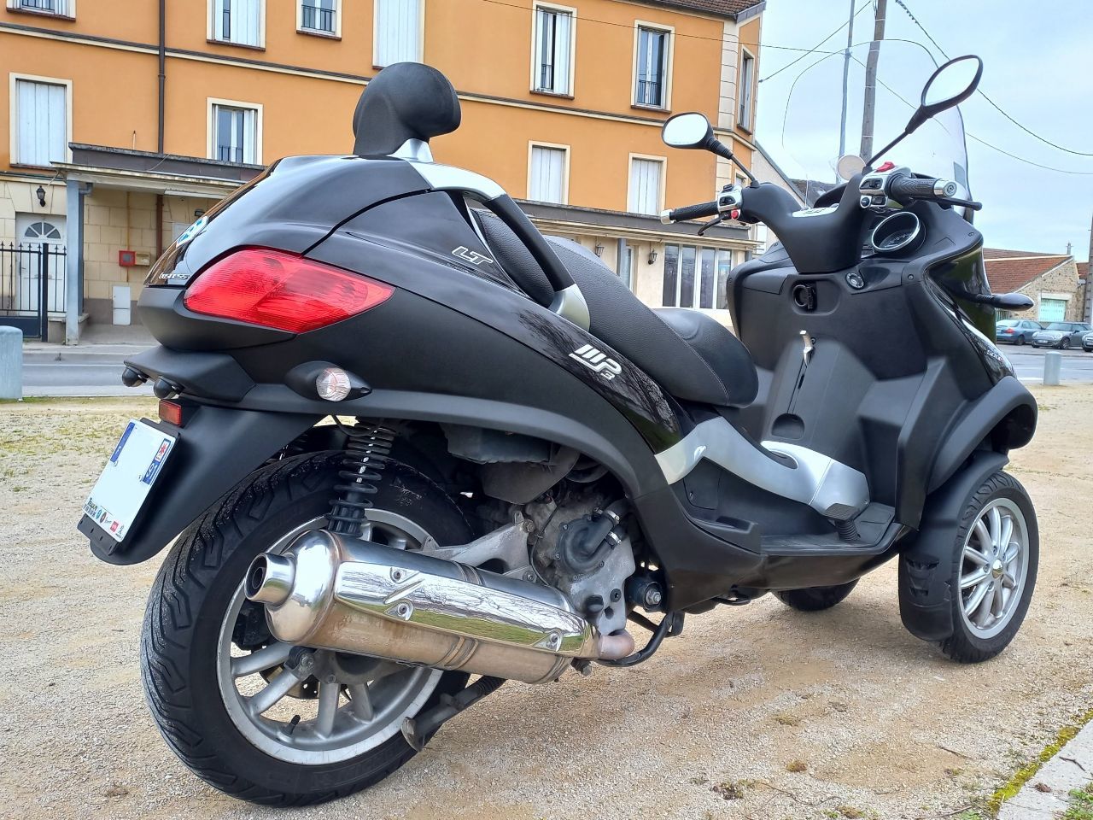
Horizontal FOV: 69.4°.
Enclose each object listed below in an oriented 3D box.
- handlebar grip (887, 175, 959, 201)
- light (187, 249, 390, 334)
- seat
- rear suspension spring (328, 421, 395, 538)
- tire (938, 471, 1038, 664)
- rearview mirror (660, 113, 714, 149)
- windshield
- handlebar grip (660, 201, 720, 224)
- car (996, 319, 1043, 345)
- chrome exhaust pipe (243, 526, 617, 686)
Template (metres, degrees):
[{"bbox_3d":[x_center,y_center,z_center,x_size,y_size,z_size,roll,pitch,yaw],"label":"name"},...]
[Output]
[{"bbox_3d":[0.723,-0.429,1.522,0.040,0.040,0.157,1,18,-25],"label":"handlebar grip"},{"bbox_3d":[-0.322,-0.150,0.989,0.130,0.108,0.245,7,6,45],"label":"light"},{"bbox_3d":[0.128,-0.165,1.497,0.780,0.320,0.360,0,6,-37],"label":"seat"},{"bbox_3d":[-0.256,0.094,1.085,0.062,0.187,0.062,19,-6,-37],"label":"rear suspension spring"},{"bbox_3d":[1.066,0.379,1.943,0.473,0.473,0.120,0,5,-35],"label":"tire"},{"bbox_3d":[0.370,-0.717,2.033,0.050,0.095,0.155,-1,6,-43],"label":"rearview mirror"},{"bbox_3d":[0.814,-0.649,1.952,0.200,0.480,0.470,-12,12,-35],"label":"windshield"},{"bbox_3d":[0.368,-0.504,2.025,0.161,0.040,0.040,-7,-2,35],"label":"handlebar grip"},{"bbox_3d":[26.400,-4.220,43.700,4.300,1.430,1.720,1,4,-25],"label":"car"},{"bbox_3d":[-0.110,0.303,1.138,0.655,0.150,0.150,23,-9,-38],"label":"chrome exhaust pipe"}]

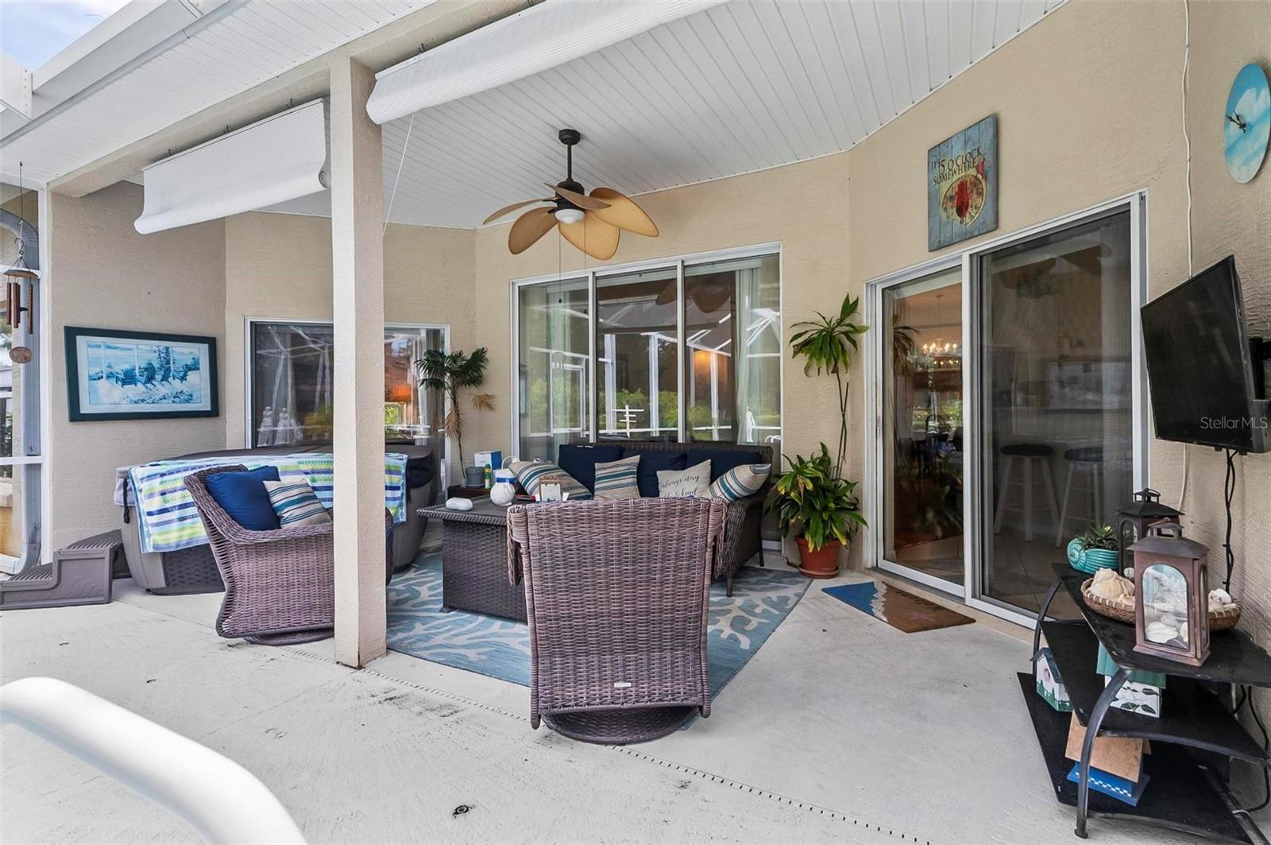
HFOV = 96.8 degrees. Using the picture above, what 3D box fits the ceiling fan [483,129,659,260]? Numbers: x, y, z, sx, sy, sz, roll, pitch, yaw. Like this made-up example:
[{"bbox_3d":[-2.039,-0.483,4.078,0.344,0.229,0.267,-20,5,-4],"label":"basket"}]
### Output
[{"bbox_3d":[-0.454,-1.621,3.906,1.200,0.738,1.200,0,1,28],"label":"ceiling fan"}]

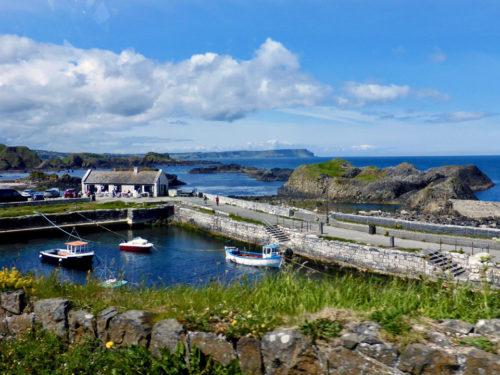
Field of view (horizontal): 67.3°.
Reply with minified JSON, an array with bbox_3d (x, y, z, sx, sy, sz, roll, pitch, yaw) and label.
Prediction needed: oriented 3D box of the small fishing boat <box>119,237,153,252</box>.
[{"bbox_3d":[-13.327,6.672,44.964,4.350,1.800,1.750,1,5,16],"label":"small fishing boat"}]

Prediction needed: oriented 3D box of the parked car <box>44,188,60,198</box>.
[{"bbox_3d":[-36.589,1.162,69.777,1.780,1.600,4.200,-1,5,-9],"label":"parked car"}]

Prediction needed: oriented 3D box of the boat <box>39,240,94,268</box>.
[{"bbox_3d":[-19.546,6.800,41.100,6.600,2.400,2.300,2,5,26],"label":"boat"}]

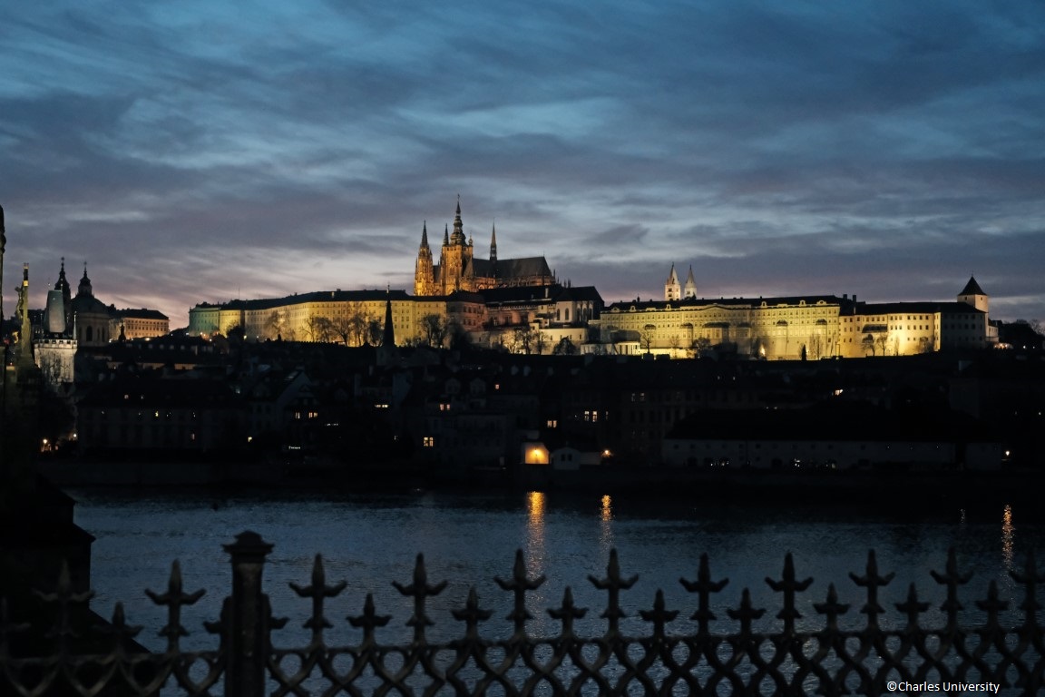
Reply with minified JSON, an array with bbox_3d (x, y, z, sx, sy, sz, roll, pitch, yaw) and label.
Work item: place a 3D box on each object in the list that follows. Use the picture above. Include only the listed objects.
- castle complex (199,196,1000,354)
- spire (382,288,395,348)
[{"bbox_3d":[30.000,-45.764,1004.300,555.000,119.000,125.000,-2,-4,31],"label":"castle complex"},{"bbox_3d":[-55.664,-12.882,641.806,5.500,25.430,5.500,0,-3,-5],"label":"spire"}]

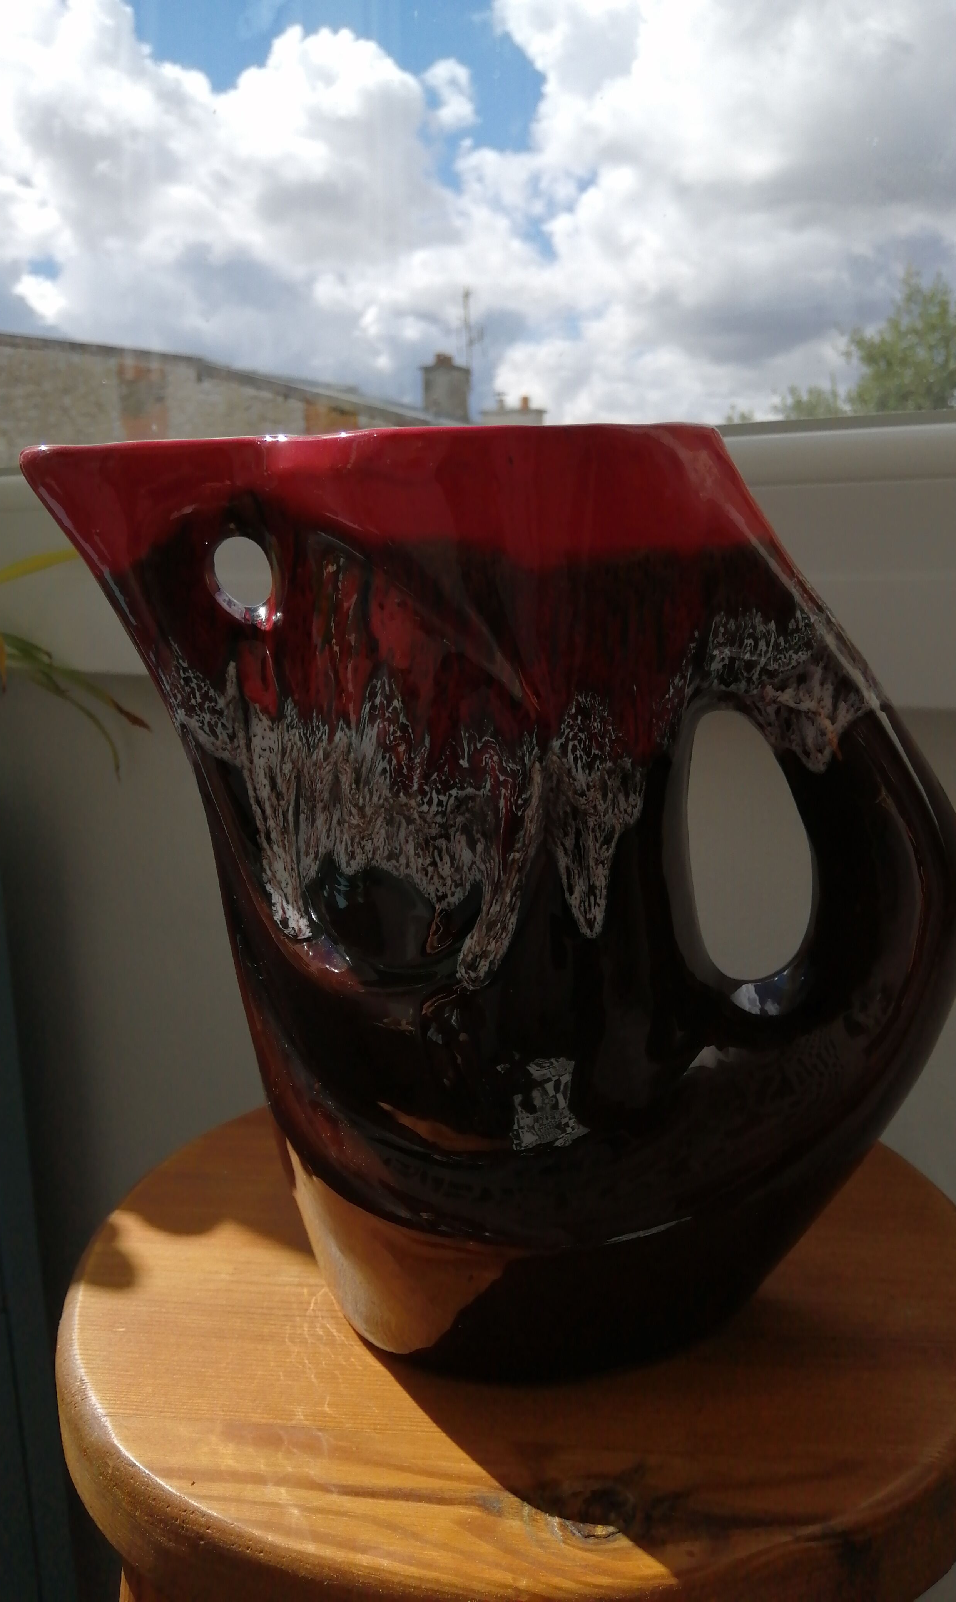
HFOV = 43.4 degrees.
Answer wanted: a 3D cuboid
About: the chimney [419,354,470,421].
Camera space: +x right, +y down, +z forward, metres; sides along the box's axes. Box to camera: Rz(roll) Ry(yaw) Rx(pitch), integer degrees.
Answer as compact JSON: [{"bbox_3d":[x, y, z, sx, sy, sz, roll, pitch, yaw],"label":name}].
[{"bbox_3d":[-0.716,-9.050,26.487,0.750,1.750,0.900,-11,15,-41],"label":"chimney"}]

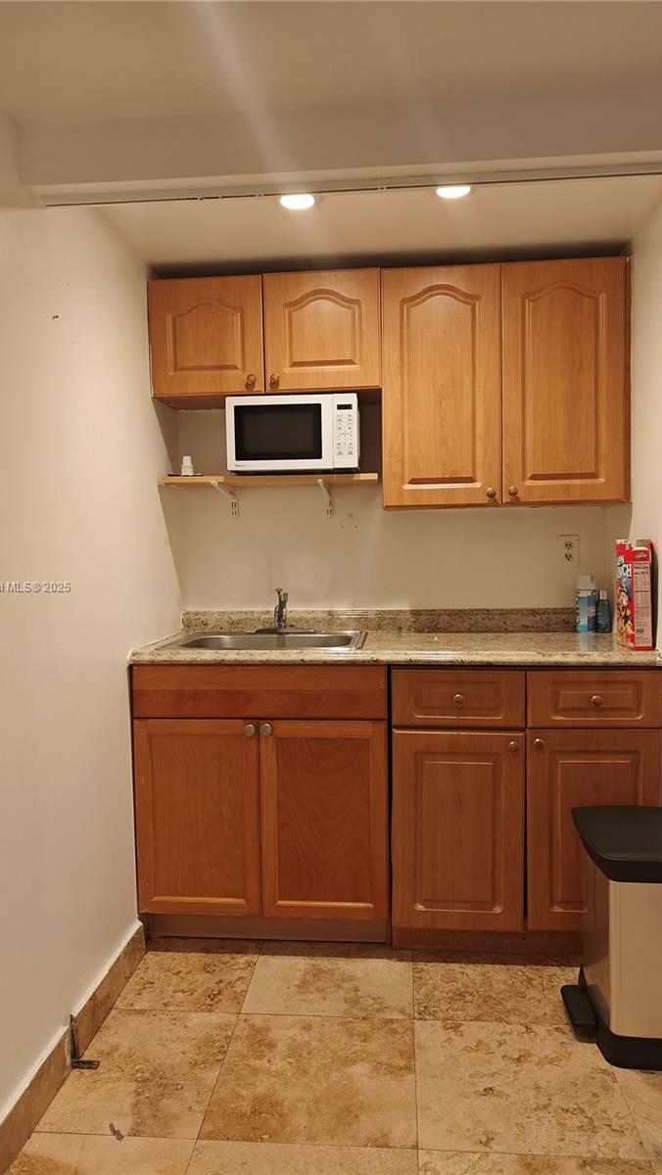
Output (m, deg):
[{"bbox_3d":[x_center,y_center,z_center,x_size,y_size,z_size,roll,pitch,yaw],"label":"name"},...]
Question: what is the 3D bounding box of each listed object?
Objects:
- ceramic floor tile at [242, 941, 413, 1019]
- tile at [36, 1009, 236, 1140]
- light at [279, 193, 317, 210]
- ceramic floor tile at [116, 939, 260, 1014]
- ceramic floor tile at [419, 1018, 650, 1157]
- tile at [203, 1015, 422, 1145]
[{"bbox_3d":[0.006,1.123,2.369,0.458,0.012,0.451,0,3,5],"label":"ceramic floor tile"},{"bbox_3d":[-0.434,1.138,1.927,0.354,0.012,0.462,0,2,5],"label":"tile"},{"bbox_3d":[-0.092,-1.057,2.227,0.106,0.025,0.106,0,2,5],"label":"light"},{"bbox_3d":[-0.398,1.119,2.368,0.352,0.012,0.422,0,2,5],"label":"ceramic floor tile"},{"bbox_3d":[0.424,1.130,1.857,0.458,0.012,0.461,0,2,5],"label":"ceramic floor tile"},{"bbox_3d":[-0.031,1.134,1.894,0.456,0.012,0.461,0,2,5],"label":"tile"}]

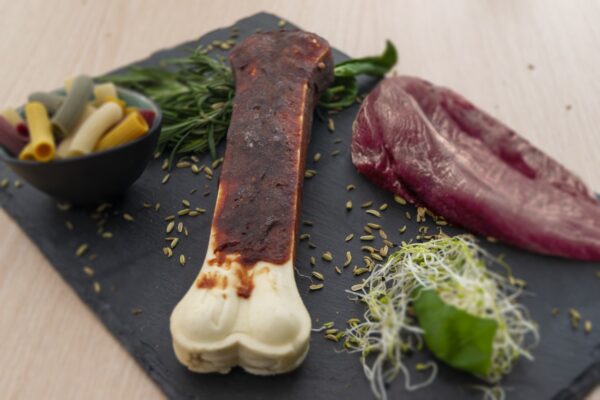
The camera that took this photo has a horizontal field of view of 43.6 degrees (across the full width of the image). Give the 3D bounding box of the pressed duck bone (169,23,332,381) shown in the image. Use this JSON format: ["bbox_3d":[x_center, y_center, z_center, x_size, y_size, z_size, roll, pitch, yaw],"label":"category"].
[{"bbox_3d":[-0.019,-0.020,0.416,0.065,0.020,0.264,2,41,2],"label":"pressed duck bone"}]

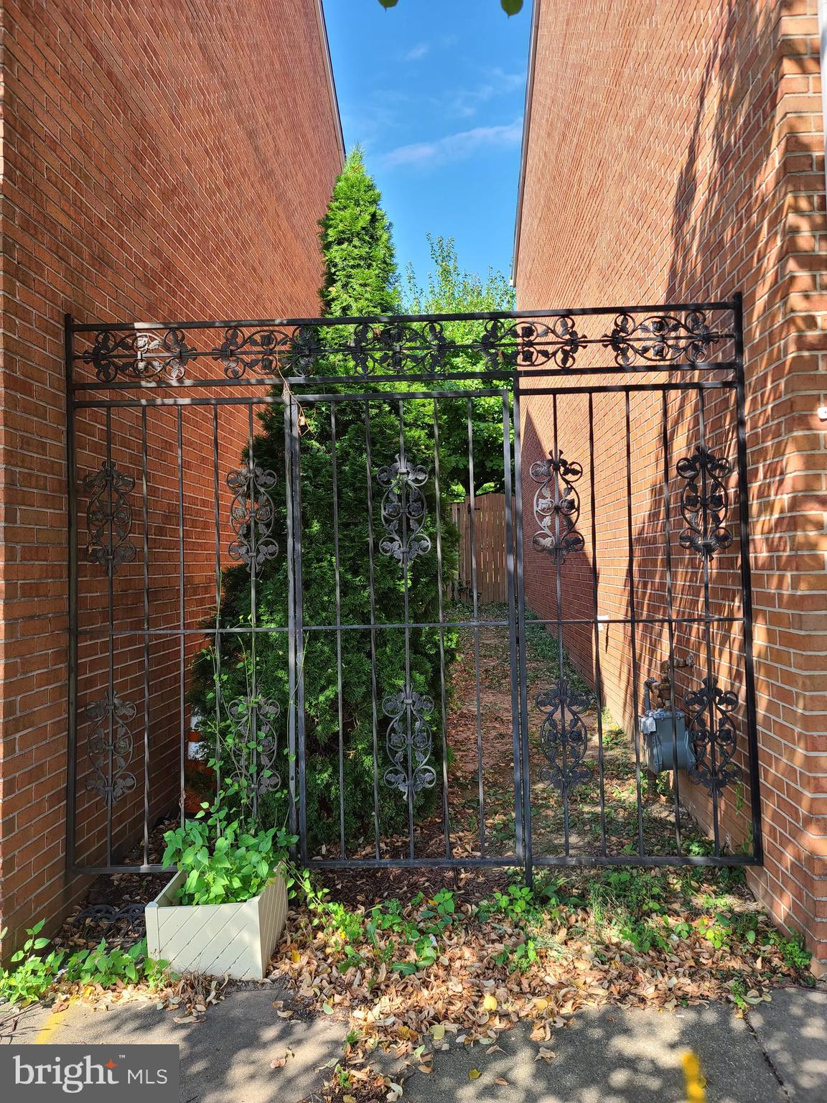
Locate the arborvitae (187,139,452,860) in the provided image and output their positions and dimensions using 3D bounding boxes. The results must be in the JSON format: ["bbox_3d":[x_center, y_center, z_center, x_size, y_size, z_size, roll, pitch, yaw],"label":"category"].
[{"bbox_3d":[-0.507,-0.417,4.419,1.430,3.620,1.430,-2,-1,3],"label":"arborvitae"}]

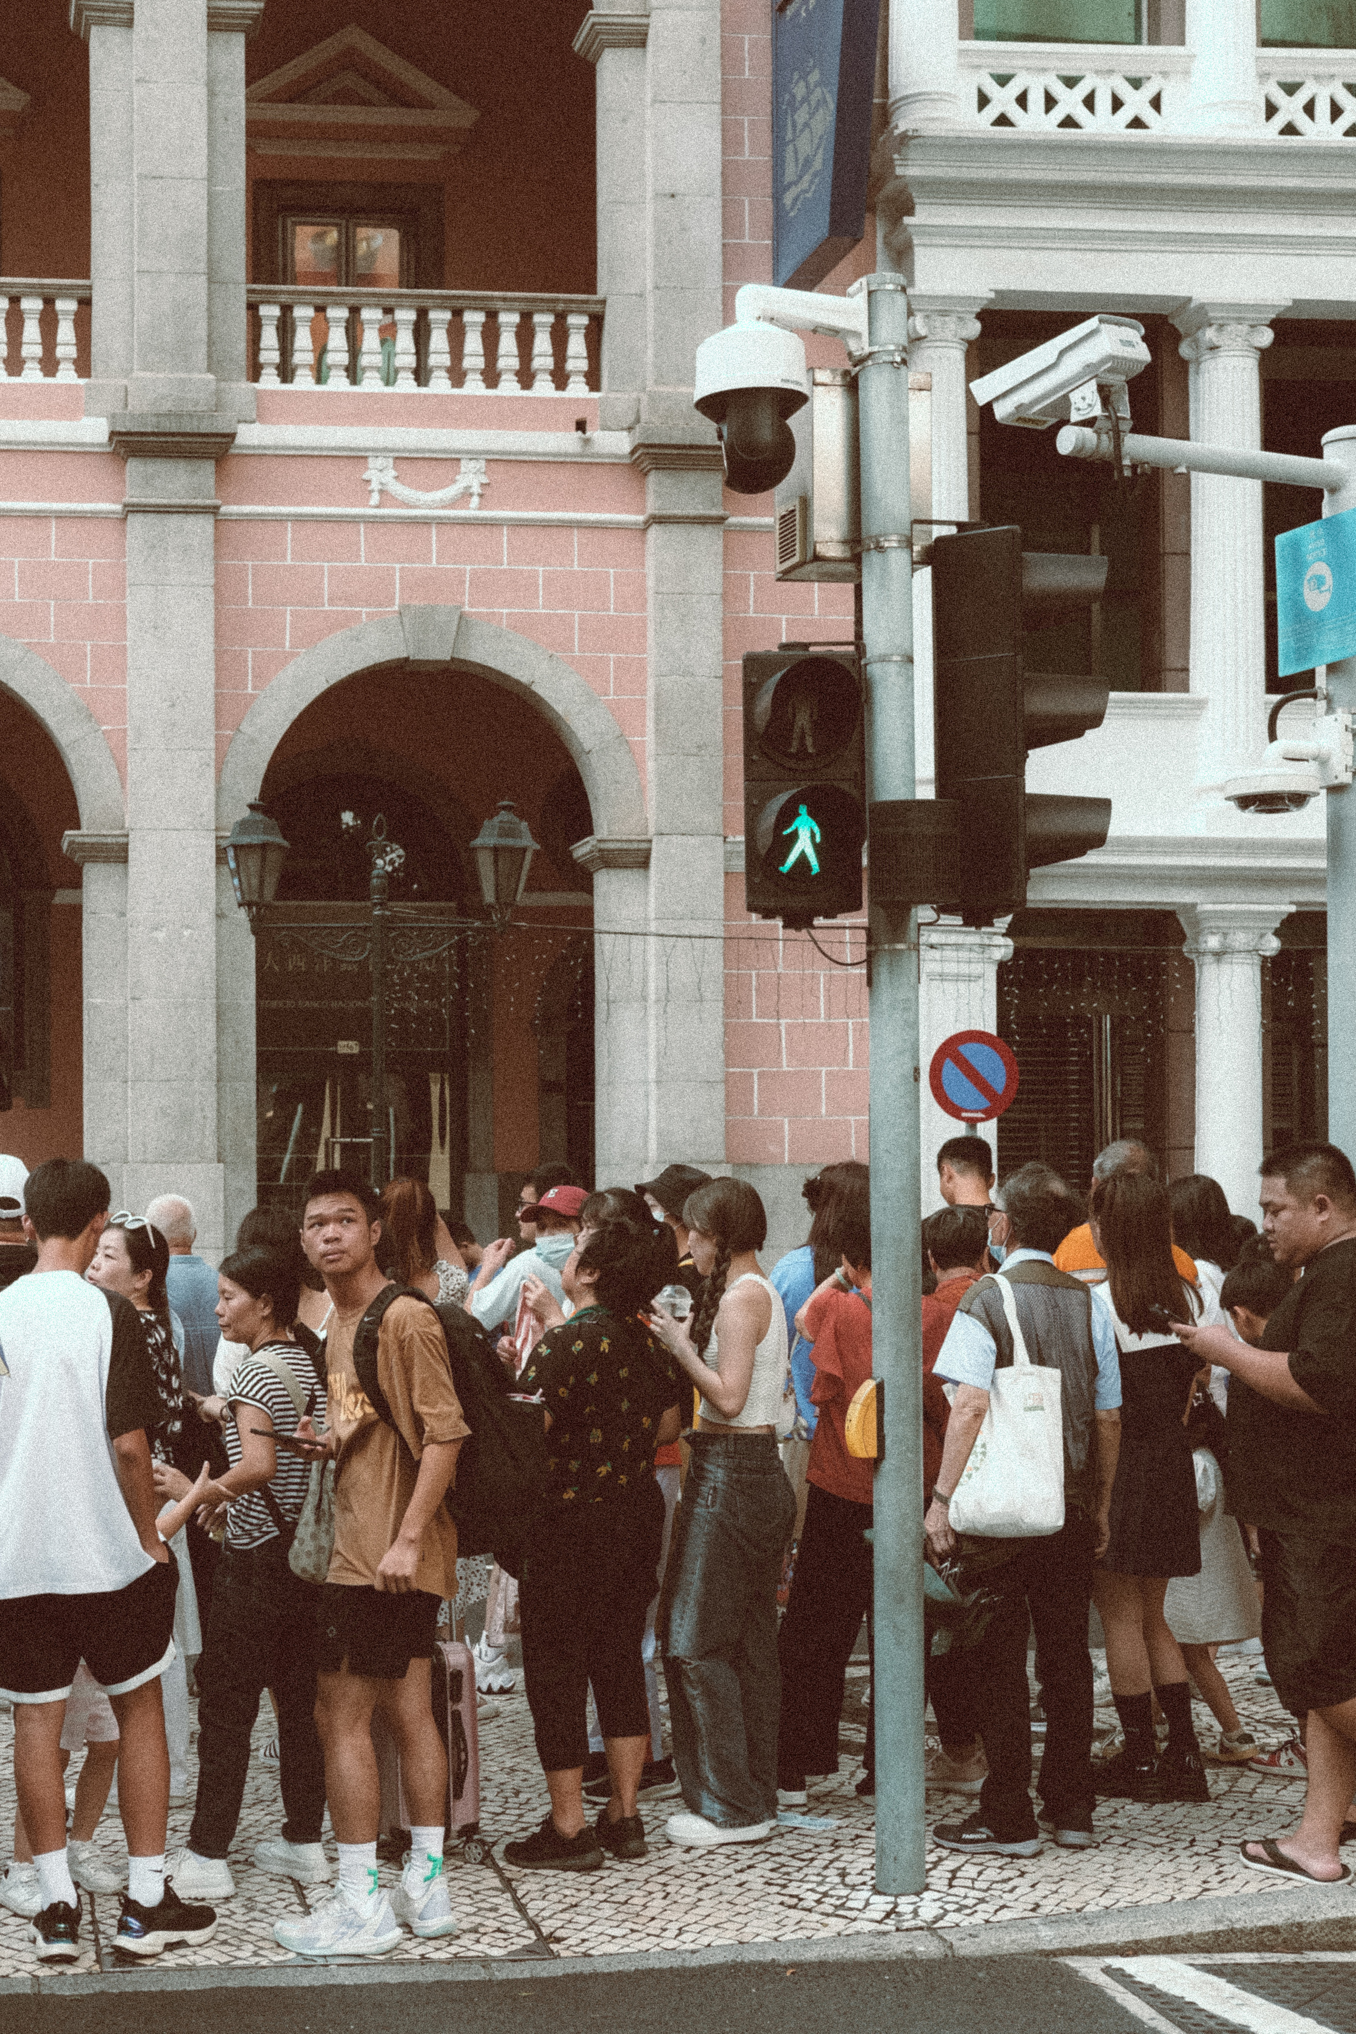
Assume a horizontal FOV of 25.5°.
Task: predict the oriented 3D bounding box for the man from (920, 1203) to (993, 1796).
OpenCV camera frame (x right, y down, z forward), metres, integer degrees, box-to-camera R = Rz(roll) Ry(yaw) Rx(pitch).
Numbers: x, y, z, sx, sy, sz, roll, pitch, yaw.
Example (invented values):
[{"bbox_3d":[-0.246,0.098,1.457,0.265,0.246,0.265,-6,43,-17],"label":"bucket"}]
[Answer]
[{"bbox_3d":[0.744,1.309,8.150,0.470,1.590,0.360,1,-2,-30],"label":"man"}]

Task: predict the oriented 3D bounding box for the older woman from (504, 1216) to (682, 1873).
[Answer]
[{"bbox_3d":[-0.204,1.295,7.380,0.450,1.580,0.380,2,-3,-45],"label":"older woman"}]

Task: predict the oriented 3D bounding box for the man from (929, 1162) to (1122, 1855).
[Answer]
[{"bbox_3d":[0.872,1.224,7.500,0.490,1.700,0.350,1,-3,-22],"label":"man"}]

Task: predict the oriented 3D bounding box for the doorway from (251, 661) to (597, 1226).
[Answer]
[{"bbox_3d":[-1.773,0.262,21.000,2.420,5.500,0.500,0,-3,-6],"label":"doorway"}]

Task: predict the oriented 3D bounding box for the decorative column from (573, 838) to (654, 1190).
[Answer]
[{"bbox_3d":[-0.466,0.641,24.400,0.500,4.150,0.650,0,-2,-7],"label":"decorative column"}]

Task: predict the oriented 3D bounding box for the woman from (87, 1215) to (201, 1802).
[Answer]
[{"bbox_3d":[-1.432,1.326,8.100,0.340,1.590,0.420,1,-3,-22],"label":"woman"}]

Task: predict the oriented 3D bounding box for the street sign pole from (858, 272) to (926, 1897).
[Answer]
[{"bbox_3d":[0.503,0.153,6.970,0.115,3.780,0.115,0,-3,-6],"label":"street sign pole"}]

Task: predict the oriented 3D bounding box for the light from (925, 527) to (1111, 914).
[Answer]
[{"bbox_3d":[0.793,-0.674,6.920,0.420,0.920,0.290,0,-3,6],"label":"light"}]

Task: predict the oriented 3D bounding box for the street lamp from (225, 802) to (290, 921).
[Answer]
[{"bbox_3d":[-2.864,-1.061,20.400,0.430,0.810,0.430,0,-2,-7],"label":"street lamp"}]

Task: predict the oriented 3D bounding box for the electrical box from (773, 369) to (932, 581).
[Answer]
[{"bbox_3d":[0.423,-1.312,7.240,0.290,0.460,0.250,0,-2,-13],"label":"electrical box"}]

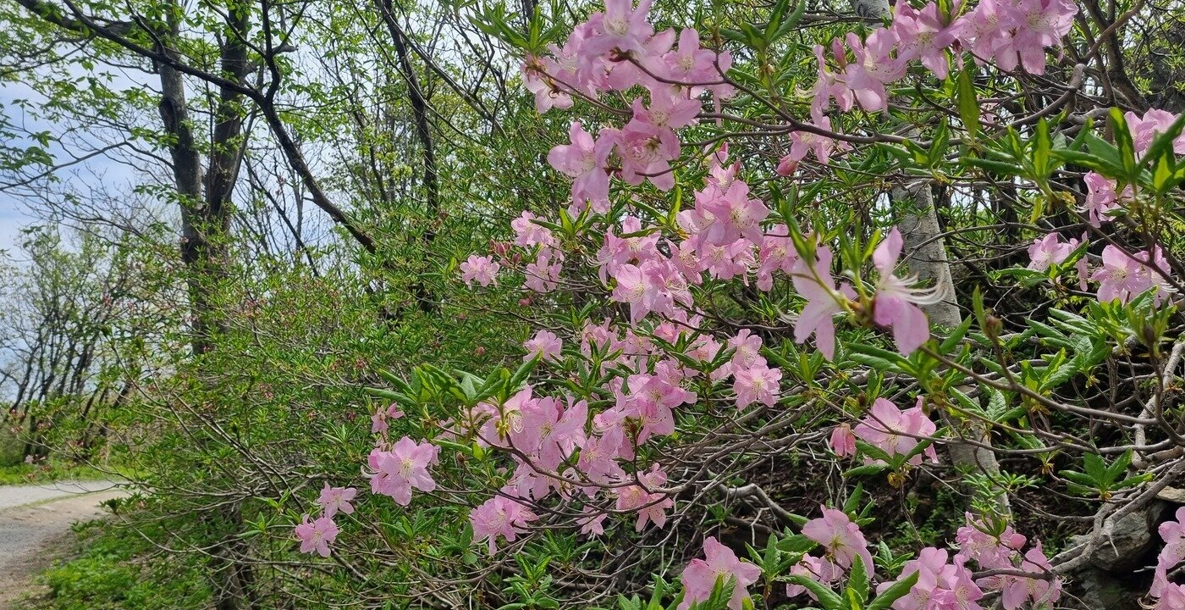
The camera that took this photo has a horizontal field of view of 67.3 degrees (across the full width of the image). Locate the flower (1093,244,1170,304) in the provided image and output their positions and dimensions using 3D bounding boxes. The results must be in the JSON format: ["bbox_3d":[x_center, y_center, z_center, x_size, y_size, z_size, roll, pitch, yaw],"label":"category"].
[{"bbox_3d":[0.618,-0.033,1.020,0.088,0.073,0.055,-4,-1,36],"label":"flower"}]

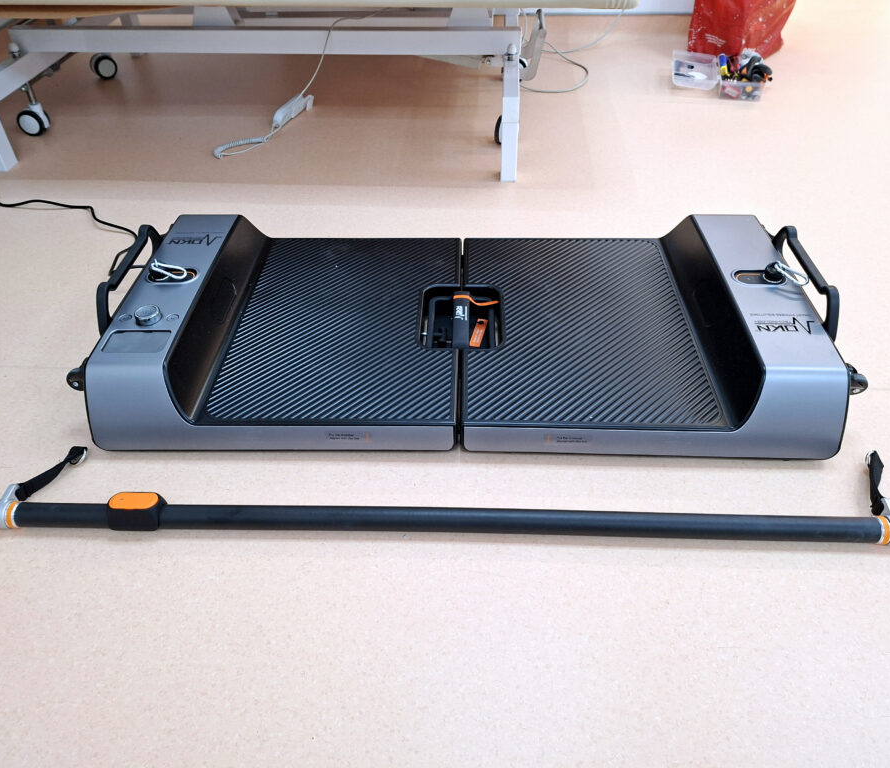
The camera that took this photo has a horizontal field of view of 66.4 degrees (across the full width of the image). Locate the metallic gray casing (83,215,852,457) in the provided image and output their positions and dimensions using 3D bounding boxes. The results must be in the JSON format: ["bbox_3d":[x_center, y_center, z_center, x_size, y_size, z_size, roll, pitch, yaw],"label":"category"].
[{"bbox_3d":[0.027,-0.128,1.179,1.237,0.122,0.589,0,41,2],"label":"metallic gray casing"}]

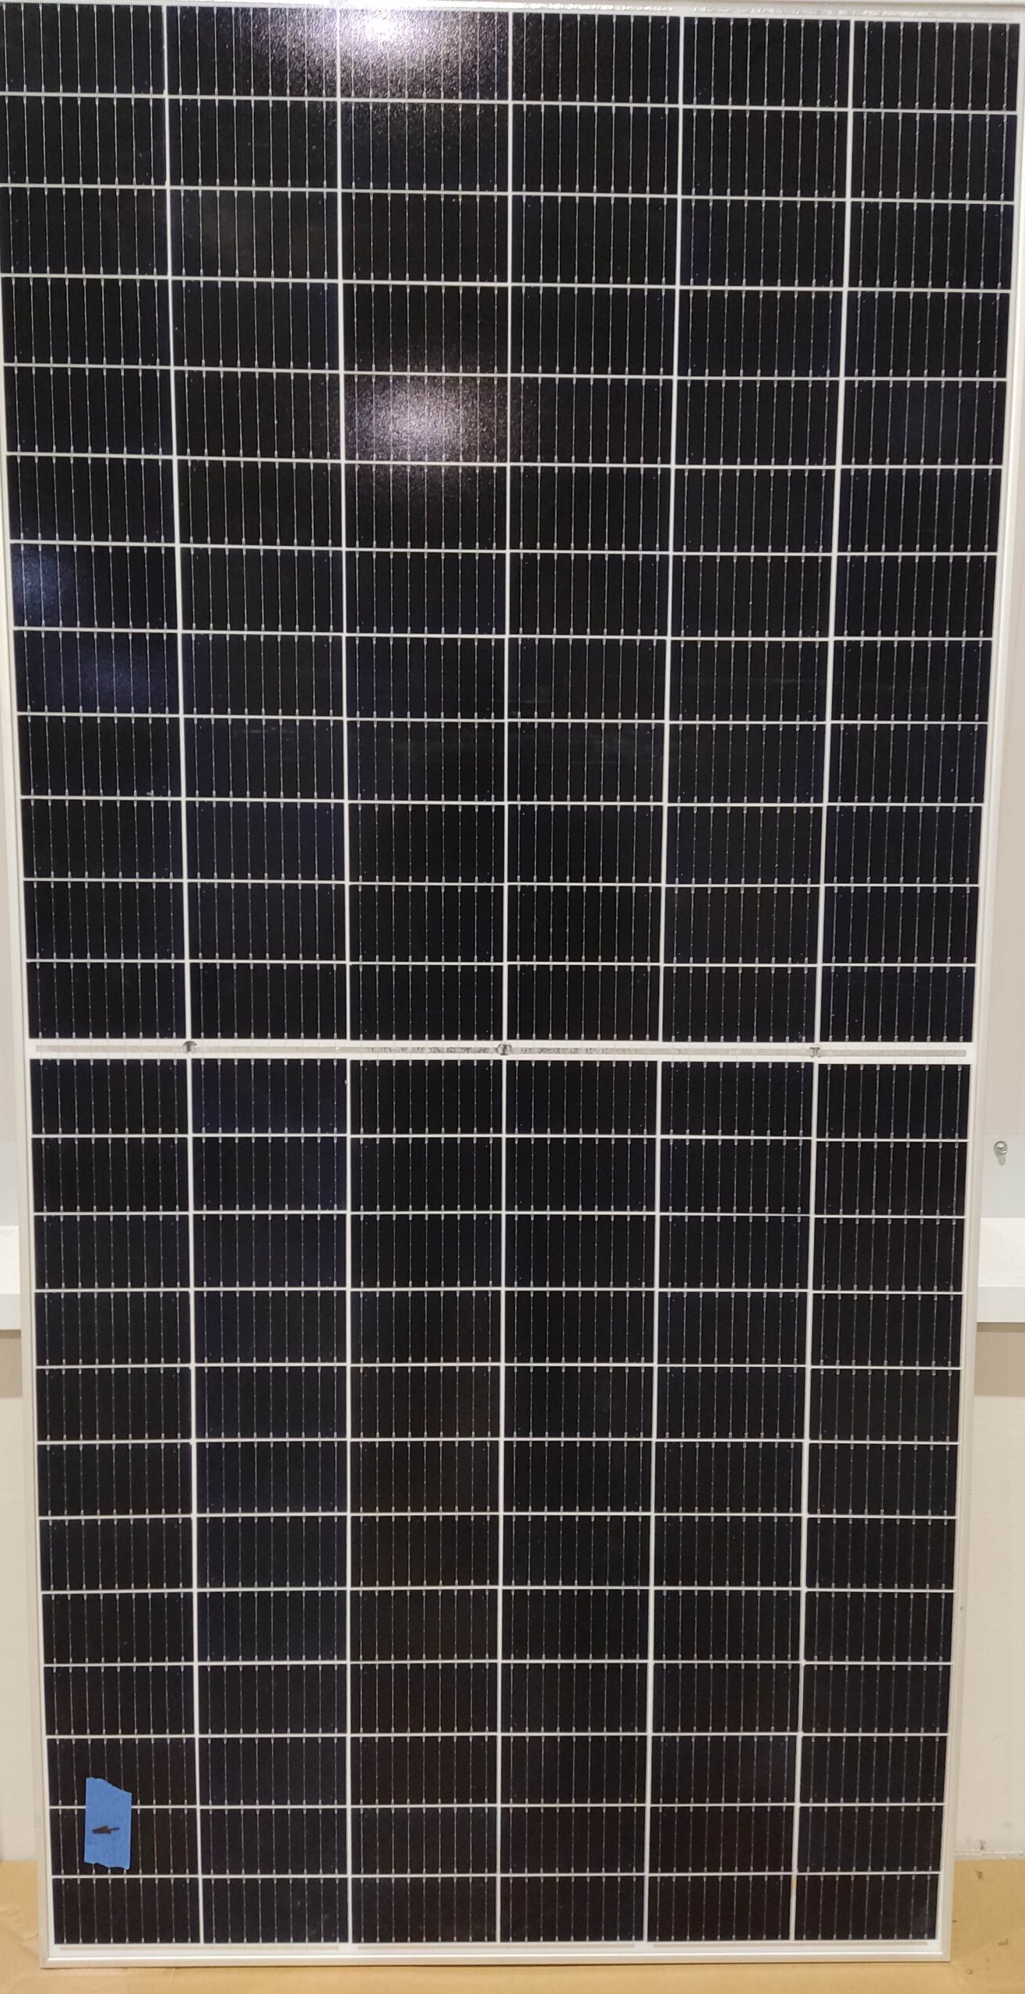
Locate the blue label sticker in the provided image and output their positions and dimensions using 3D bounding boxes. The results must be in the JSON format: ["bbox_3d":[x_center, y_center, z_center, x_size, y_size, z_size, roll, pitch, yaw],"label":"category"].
[{"bbox_3d":[-0.439,0.898,1.563,0.050,0.106,0.002,3,7,-1],"label":"blue label sticker"}]

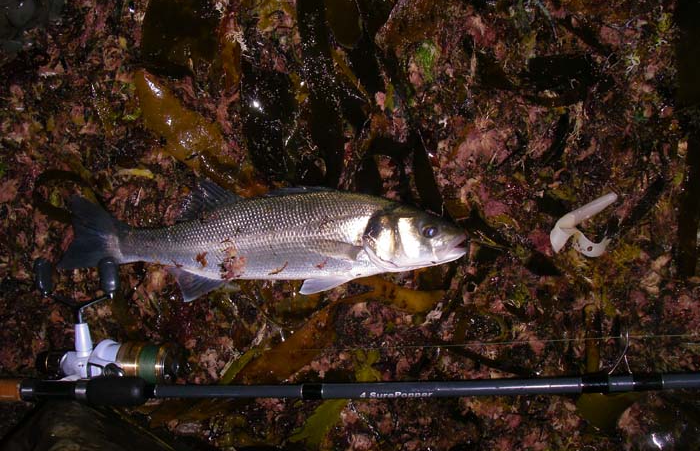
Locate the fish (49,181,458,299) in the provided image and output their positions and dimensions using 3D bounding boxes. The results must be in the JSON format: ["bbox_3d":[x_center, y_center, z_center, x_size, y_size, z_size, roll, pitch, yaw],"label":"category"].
[{"bbox_3d":[-0.094,0.016,0.825,0.440,0.060,0.125,2,78,0],"label":"fish"}]

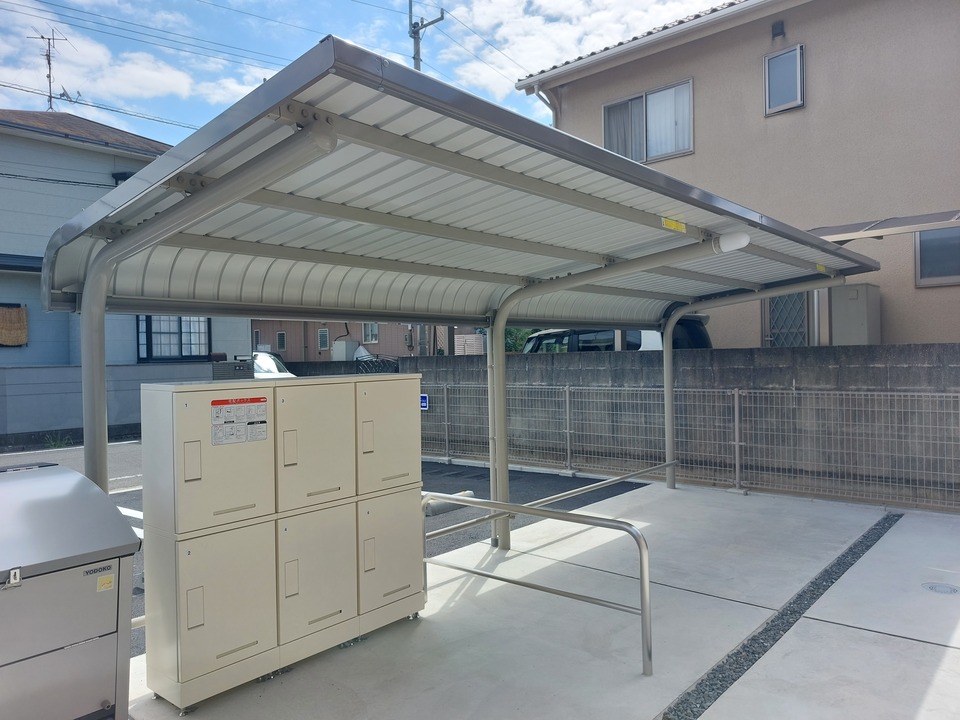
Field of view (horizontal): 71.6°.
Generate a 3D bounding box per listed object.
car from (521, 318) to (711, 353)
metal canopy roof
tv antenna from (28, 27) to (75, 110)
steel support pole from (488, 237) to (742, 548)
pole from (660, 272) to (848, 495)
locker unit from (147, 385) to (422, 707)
[{"bbox_3d":[1.847,0.300,10.691,3.500,1.770,1.520,-1,0,43],"label":"car"},{"bbox_3d":[0.776,-0.487,4.129,1.976,0.469,5.515,-1,0,42],"label":"metal canopy roof"},{"bbox_3d":[-10.555,-7.090,16.300,0.920,1.960,1.160,-1,0,-12],"label":"tv antenna"},{"bbox_3d":[0.759,0.317,4.144,1.746,1.970,0.083,-1,0,42],"label":"steel support pole"},{"bbox_3d":[2.473,0.282,6.127,1.654,1.970,0.083,-1,0,42],"label":"pole"},{"bbox_3d":[-0.813,0.711,3.040,0.288,1.246,1.260,-1,0,41],"label":"locker unit"}]

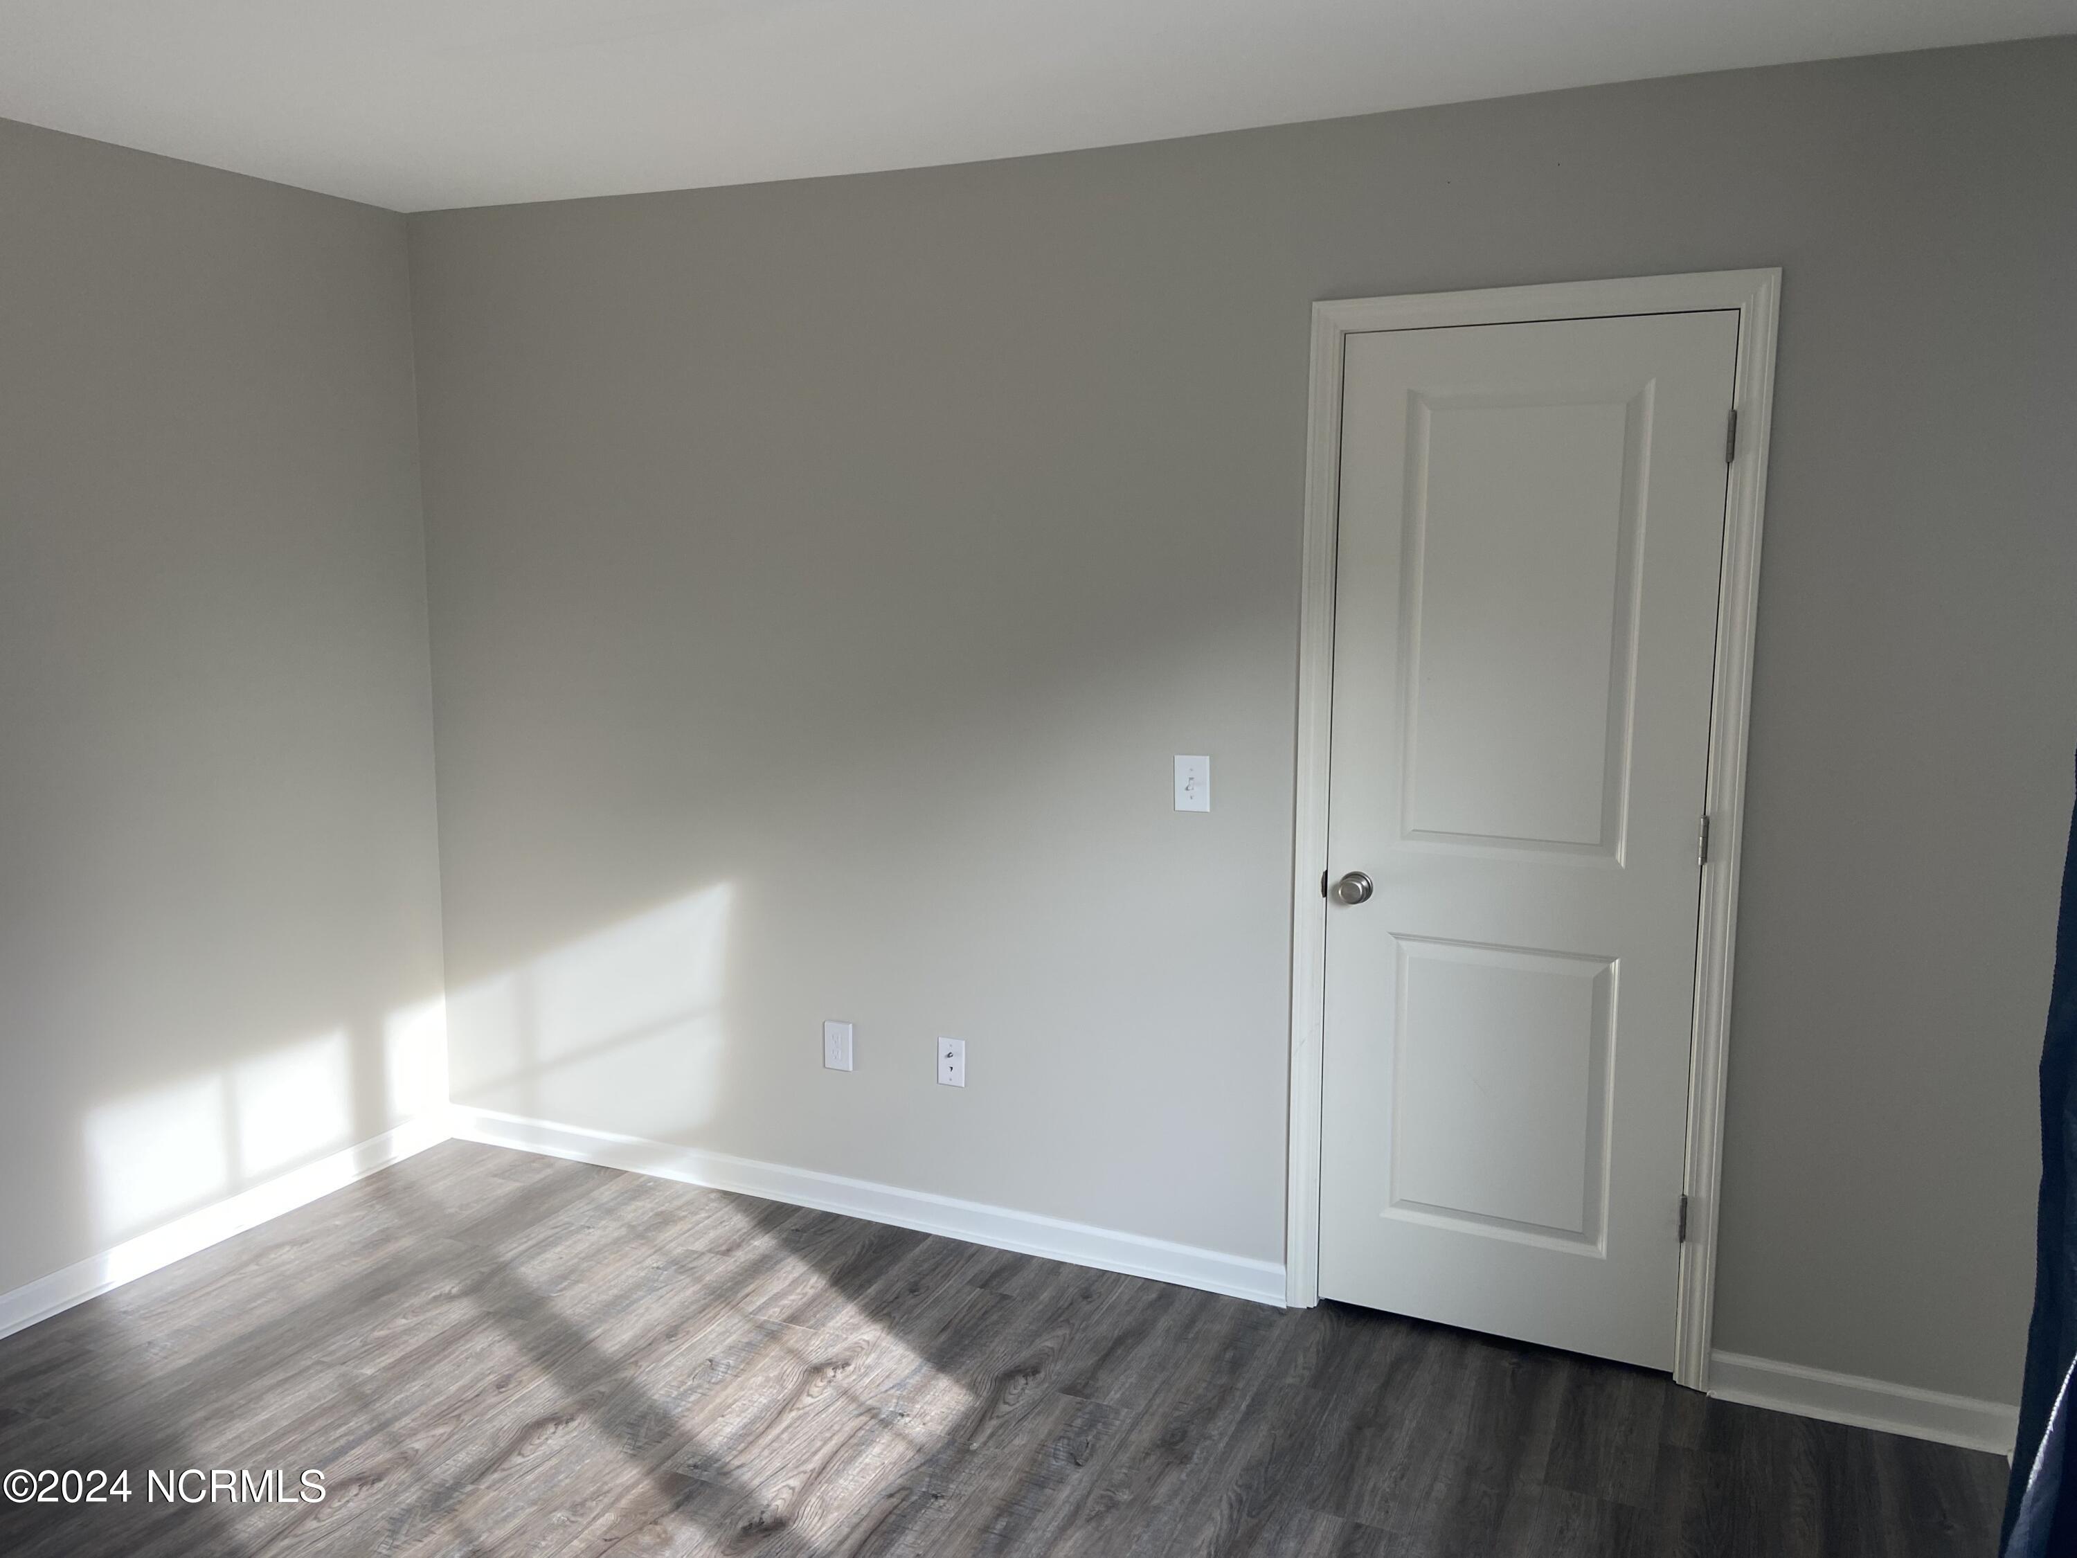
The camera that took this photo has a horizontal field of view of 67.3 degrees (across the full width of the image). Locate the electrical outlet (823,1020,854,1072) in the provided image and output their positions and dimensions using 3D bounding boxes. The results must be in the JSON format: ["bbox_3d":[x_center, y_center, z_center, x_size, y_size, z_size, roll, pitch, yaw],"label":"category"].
[{"bbox_3d":[-0.480,0.643,3.757,0.073,0.116,0.008,4,9,24],"label":"electrical outlet"}]

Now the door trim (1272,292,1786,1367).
[{"bbox_3d":[0.923,0.123,3.052,0.835,2.096,0.022,4,9,24],"label":"door trim"}]

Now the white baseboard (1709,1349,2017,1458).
[{"bbox_3d":[1.538,1.159,2.923,0.519,0.086,0.020,4,9,24],"label":"white baseboard"}]

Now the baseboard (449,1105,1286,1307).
[{"bbox_3d":[-0.544,1.018,3.834,2.358,0.089,0.020,4,9,24],"label":"baseboard"}]

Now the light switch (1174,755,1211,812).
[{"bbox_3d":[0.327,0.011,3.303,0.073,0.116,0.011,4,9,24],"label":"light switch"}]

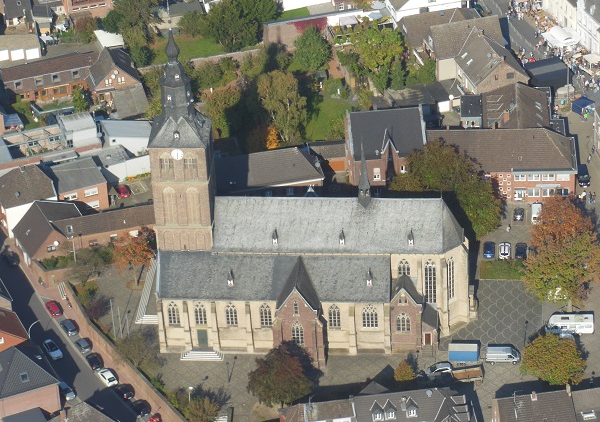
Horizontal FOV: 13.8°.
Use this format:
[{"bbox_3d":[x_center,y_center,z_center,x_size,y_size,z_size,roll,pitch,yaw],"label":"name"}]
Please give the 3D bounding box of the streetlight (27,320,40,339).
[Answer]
[{"bbox_3d":[-40.156,19.751,377.565,2.200,7.400,0.300,-18,39,-20],"label":"streetlight"}]

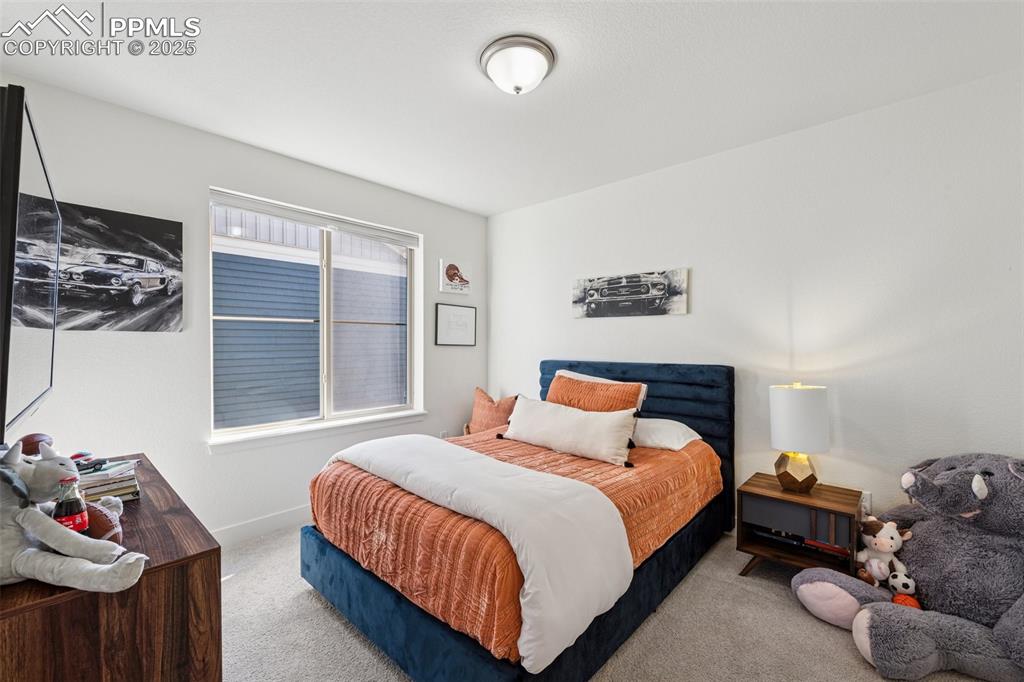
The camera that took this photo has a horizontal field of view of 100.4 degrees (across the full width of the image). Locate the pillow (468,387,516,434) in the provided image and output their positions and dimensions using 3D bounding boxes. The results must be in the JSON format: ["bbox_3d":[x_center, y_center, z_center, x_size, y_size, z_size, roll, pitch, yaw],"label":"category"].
[{"bbox_3d":[-0.127,0.620,3.617,0.450,0.430,0.150,0,-15,42],"label":"pillow"}]

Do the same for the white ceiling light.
[{"bbox_3d":[0.025,-1.134,1.815,0.320,0.160,0.320,0,0,0],"label":"white ceiling light"}]

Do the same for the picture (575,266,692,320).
[{"bbox_3d":[0.840,-0.334,3.148,0.908,0.305,0.030,0,0,42],"label":"picture"}]

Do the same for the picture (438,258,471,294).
[{"bbox_3d":[-0.500,-0.570,3.829,0.030,0.281,0.335,0,0,42],"label":"picture"}]

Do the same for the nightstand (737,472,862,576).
[{"bbox_3d":[1.509,1.008,2.239,0.489,0.443,0.401,0,0,42],"label":"nightstand"}]

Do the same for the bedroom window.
[{"bbox_3d":[-1.297,-0.162,3.071,0.130,1.465,1.499,0,0,42],"label":"bedroom window"}]

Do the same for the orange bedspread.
[{"bbox_3d":[0.125,0.759,2.363,1.400,0.395,1.855,0,0,42],"label":"orange bedspread"}]

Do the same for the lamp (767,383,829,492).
[{"bbox_3d":[1.513,0.507,2.261,0.260,0.560,0.260,0,0,42],"label":"lamp"}]

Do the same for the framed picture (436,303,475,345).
[{"bbox_3d":[-0.498,-0.136,3.833,0.025,0.367,0.461,0,0,42],"label":"framed picture"}]

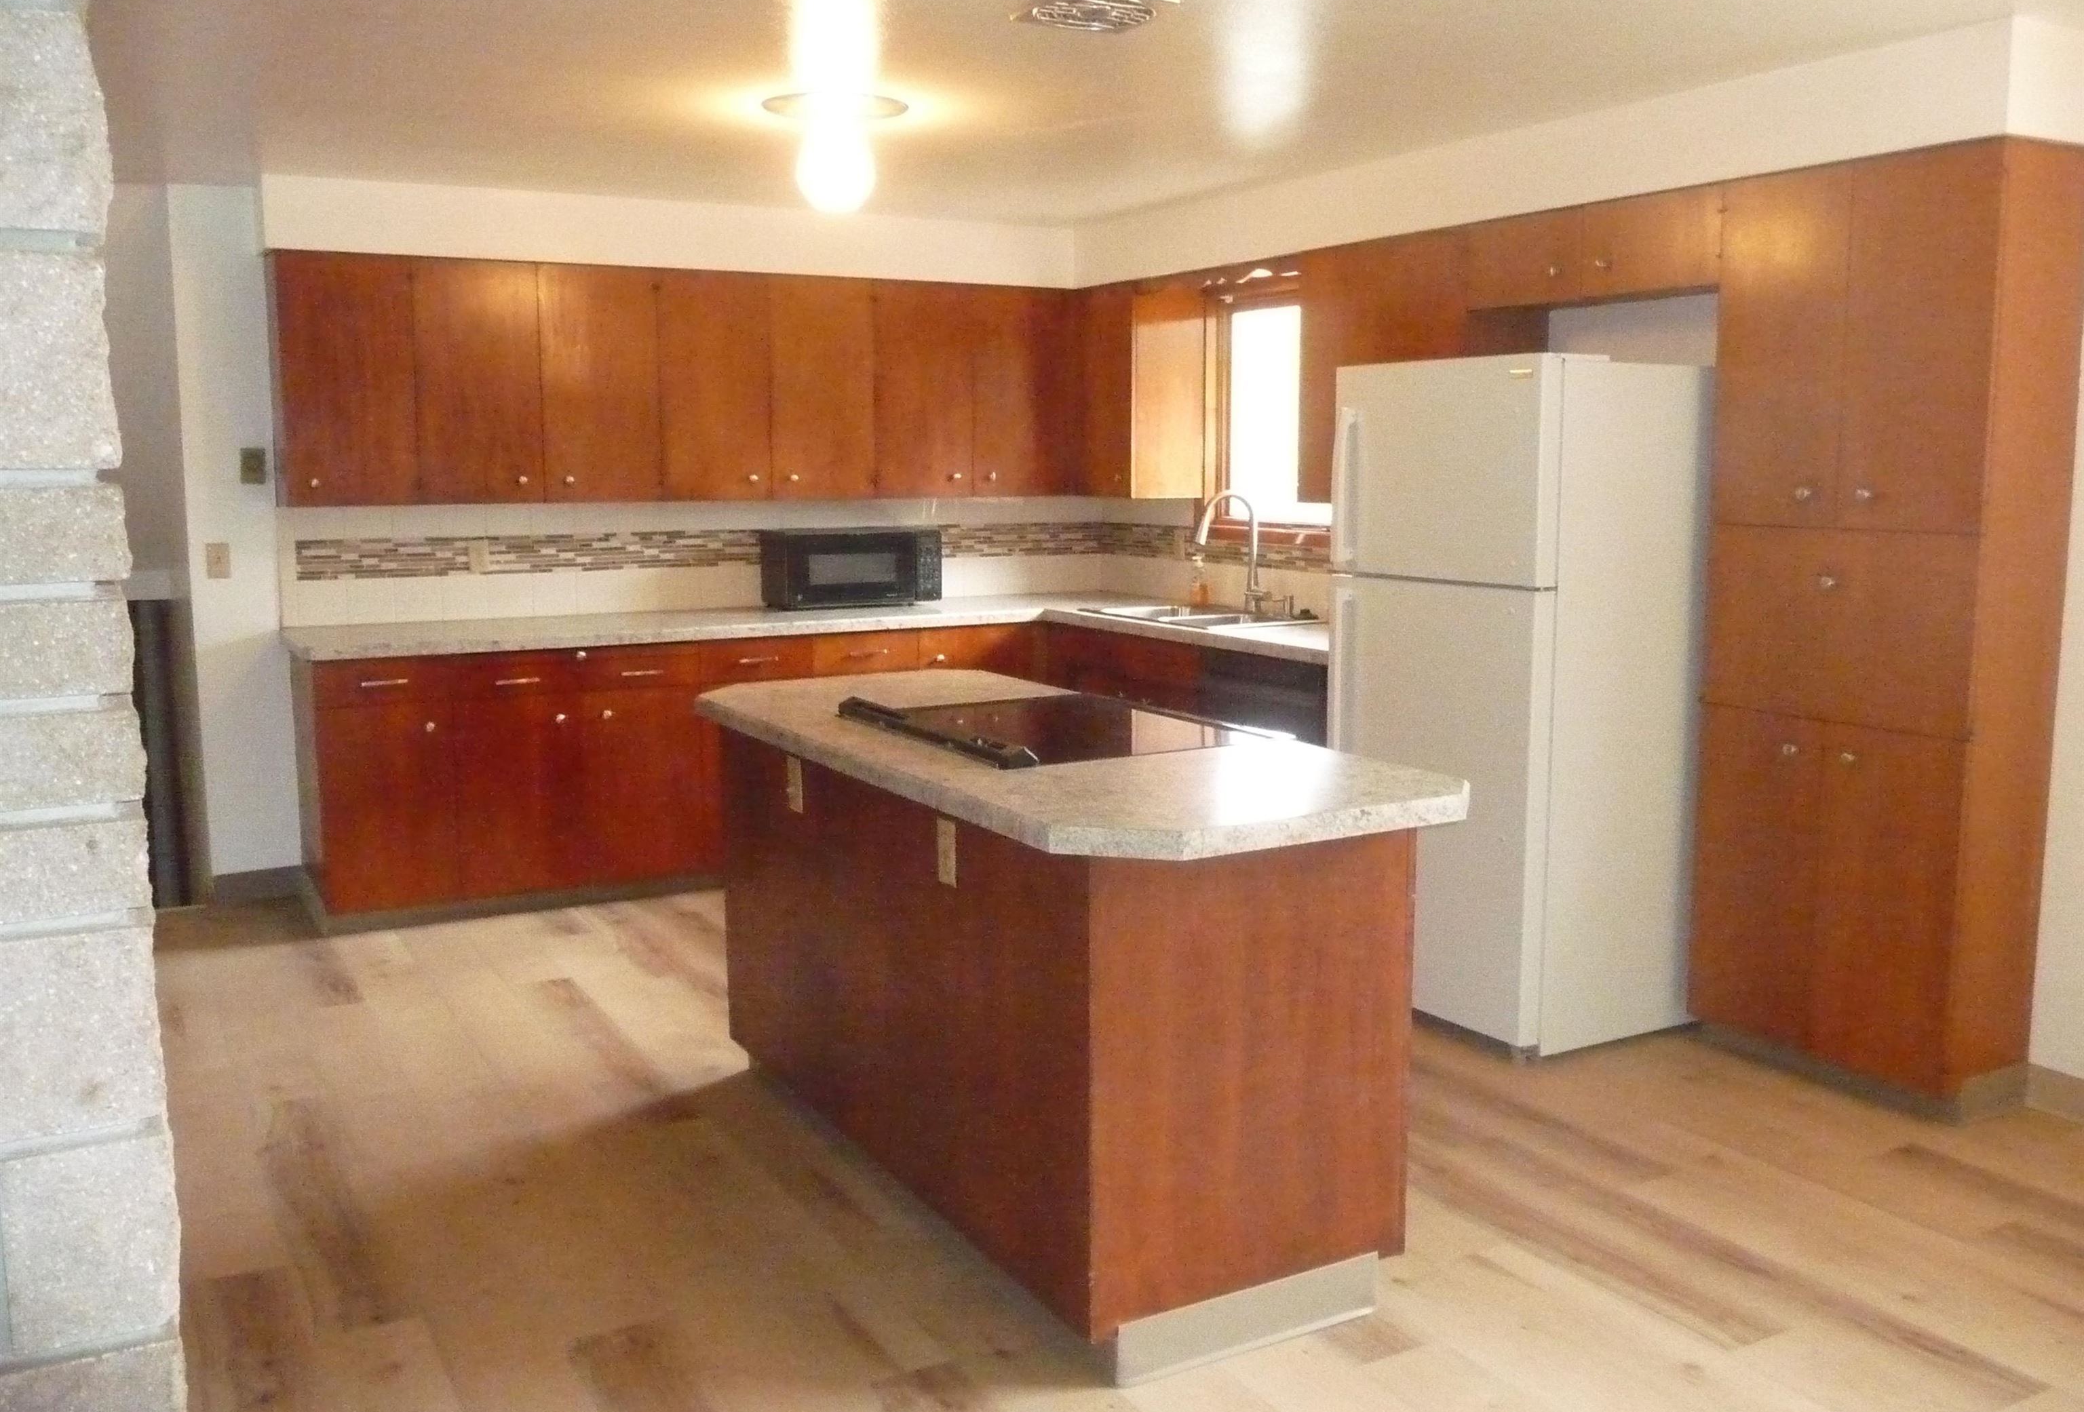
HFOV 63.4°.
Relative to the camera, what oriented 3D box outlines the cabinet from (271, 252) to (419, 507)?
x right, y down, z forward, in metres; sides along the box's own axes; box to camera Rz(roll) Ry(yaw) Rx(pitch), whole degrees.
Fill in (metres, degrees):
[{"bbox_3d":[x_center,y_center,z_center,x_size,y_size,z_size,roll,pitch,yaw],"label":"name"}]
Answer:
[{"bbox_3d":[-2.203,-1.010,5.309,0.384,0.756,0.335,-5,9,-30],"label":"cabinet"}]

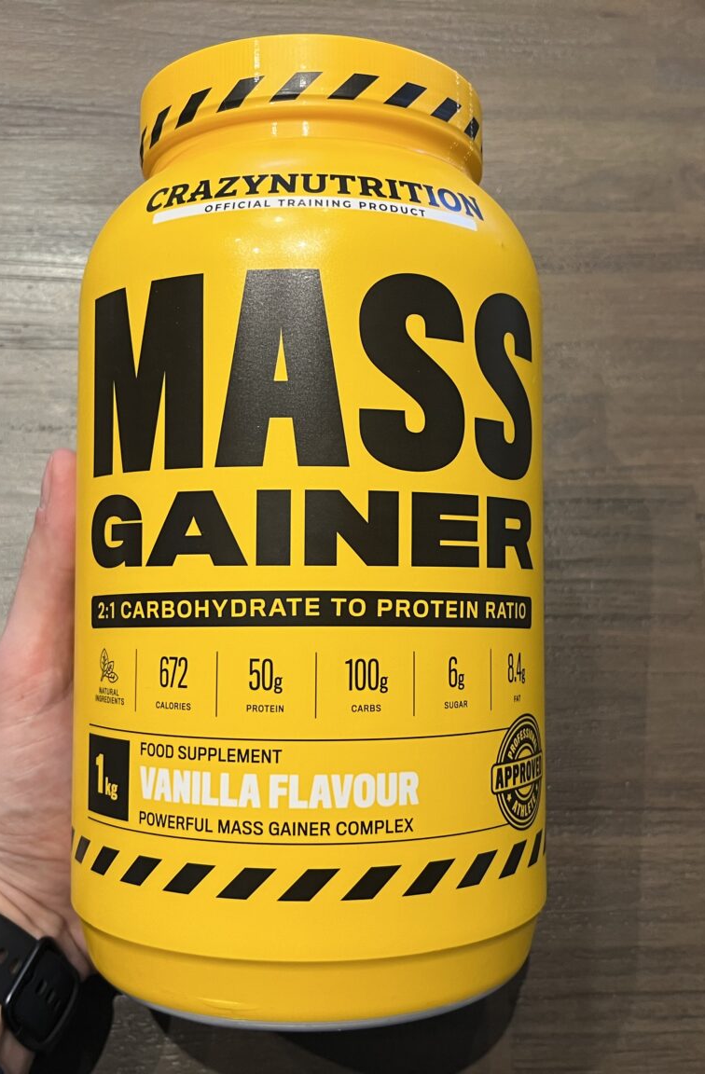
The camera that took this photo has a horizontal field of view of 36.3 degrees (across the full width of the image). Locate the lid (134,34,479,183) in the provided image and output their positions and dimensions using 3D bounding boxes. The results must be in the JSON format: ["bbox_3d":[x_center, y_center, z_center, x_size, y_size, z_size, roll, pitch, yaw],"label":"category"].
[{"bbox_3d":[-0.011,-0.111,0.313,0.098,0.098,0.019,0,86,0],"label":"lid"}]

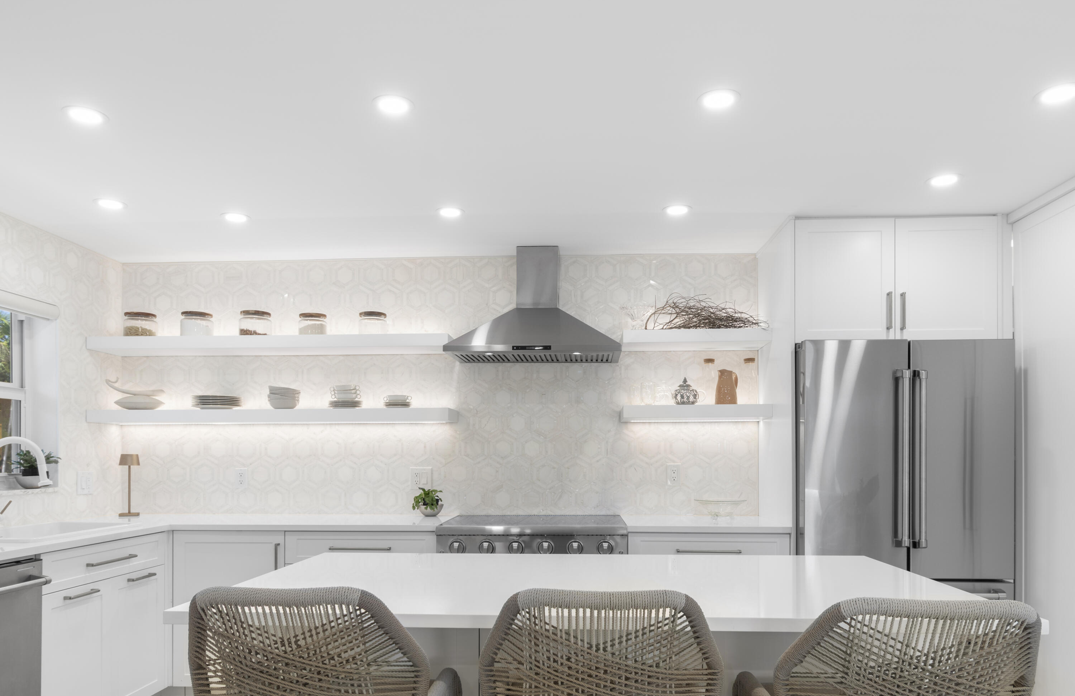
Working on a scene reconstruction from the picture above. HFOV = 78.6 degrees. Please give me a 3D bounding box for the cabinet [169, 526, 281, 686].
[{"bbox_3d":[-1.507,1.301,3.534,0.568,0.747,0.610,0,-5,3],"label":"cabinet"}]

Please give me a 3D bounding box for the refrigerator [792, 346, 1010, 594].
[{"bbox_3d":[1.623,0.866,3.230,0.918,1.754,0.740,0,-5,3],"label":"refrigerator"}]

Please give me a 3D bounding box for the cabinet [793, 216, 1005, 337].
[{"bbox_3d":[1.646,-0.293,3.279,0.905,0.561,0.620,0,-5,3],"label":"cabinet"}]

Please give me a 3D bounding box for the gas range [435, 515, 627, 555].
[{"bbox_3d":[-0.013,1.326,3.444,0.909,0.924,0.690,0,-5,3],"label":"gas range"}]

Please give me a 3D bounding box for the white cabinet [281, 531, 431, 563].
[{"bbox_3d":[-0.846,1.281,3.484,0.735,0.736,0.610,0,-5,3],"label":"white cabinet"}]

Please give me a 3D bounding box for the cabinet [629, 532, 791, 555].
[{"bbox_3d":[0.831,1.262,3.414,0.762,0.720,0.610,0,-5,3],"label":"cabinet"}]

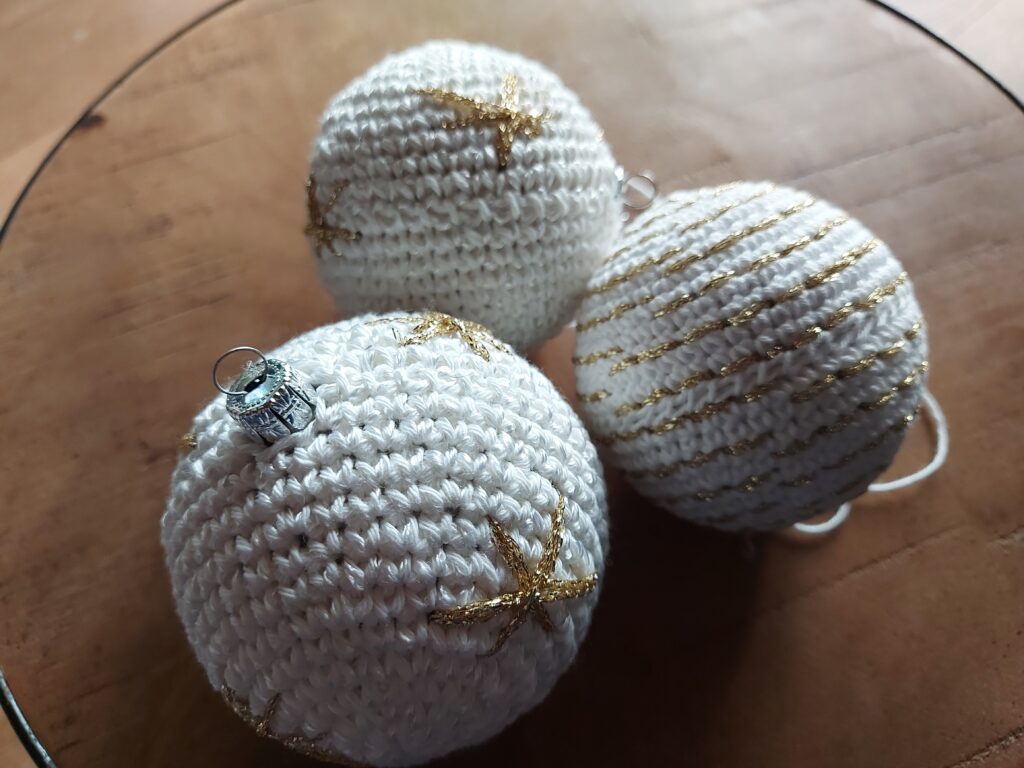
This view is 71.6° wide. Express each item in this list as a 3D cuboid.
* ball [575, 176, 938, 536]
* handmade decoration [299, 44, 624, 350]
[{"bbox_3d":[0.049,-0.006,0.154,0.072,0.072,0.072,4,61,0],"label":"ball"},{"bbox_3d":[-0.012,-0.040,0.168,0.073,0.073,0.073,4,61,0],"label":"handmade decoration"}]

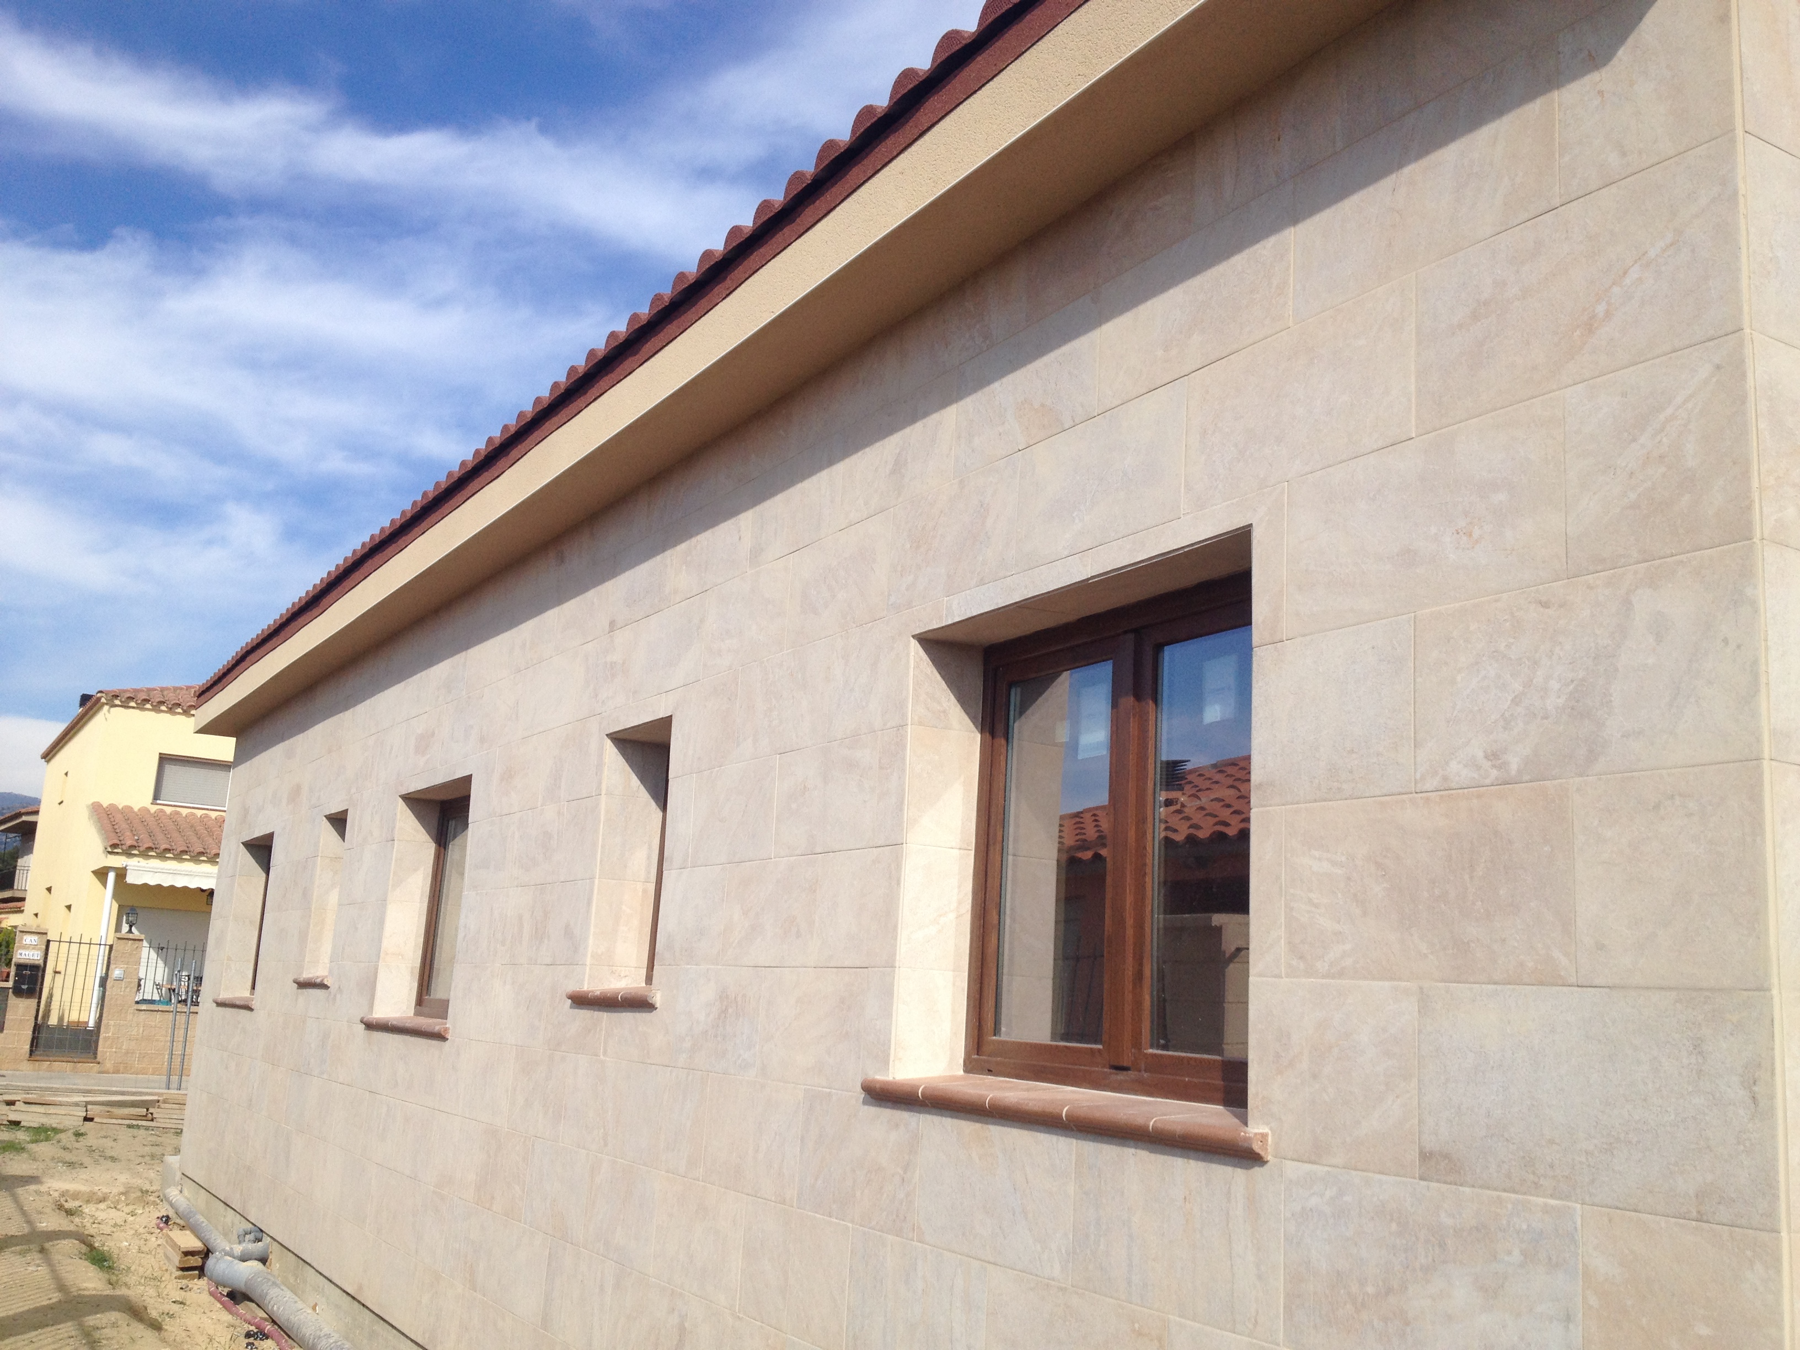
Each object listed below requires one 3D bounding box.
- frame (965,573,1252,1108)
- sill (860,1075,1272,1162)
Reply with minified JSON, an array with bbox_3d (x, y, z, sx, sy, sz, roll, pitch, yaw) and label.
[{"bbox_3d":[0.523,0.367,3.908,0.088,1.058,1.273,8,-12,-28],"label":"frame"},{"bbox_3d":[0.356,0.887,3.734,0.247,0.065,1.397,8,-12,-28],"label":"sill"}]

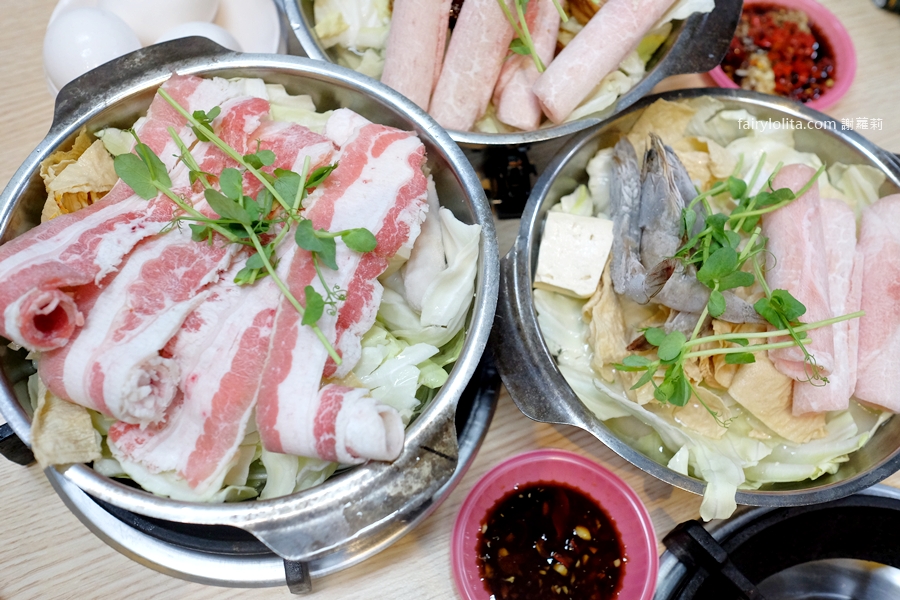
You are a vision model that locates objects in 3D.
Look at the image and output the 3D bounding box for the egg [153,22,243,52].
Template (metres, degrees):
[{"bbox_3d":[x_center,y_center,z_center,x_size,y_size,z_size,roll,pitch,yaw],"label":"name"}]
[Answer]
[{"bbox_3d":[-0.122,-0.112,0.426,0.052,0.049,0.047,9,69,0],"label":"egg"}]

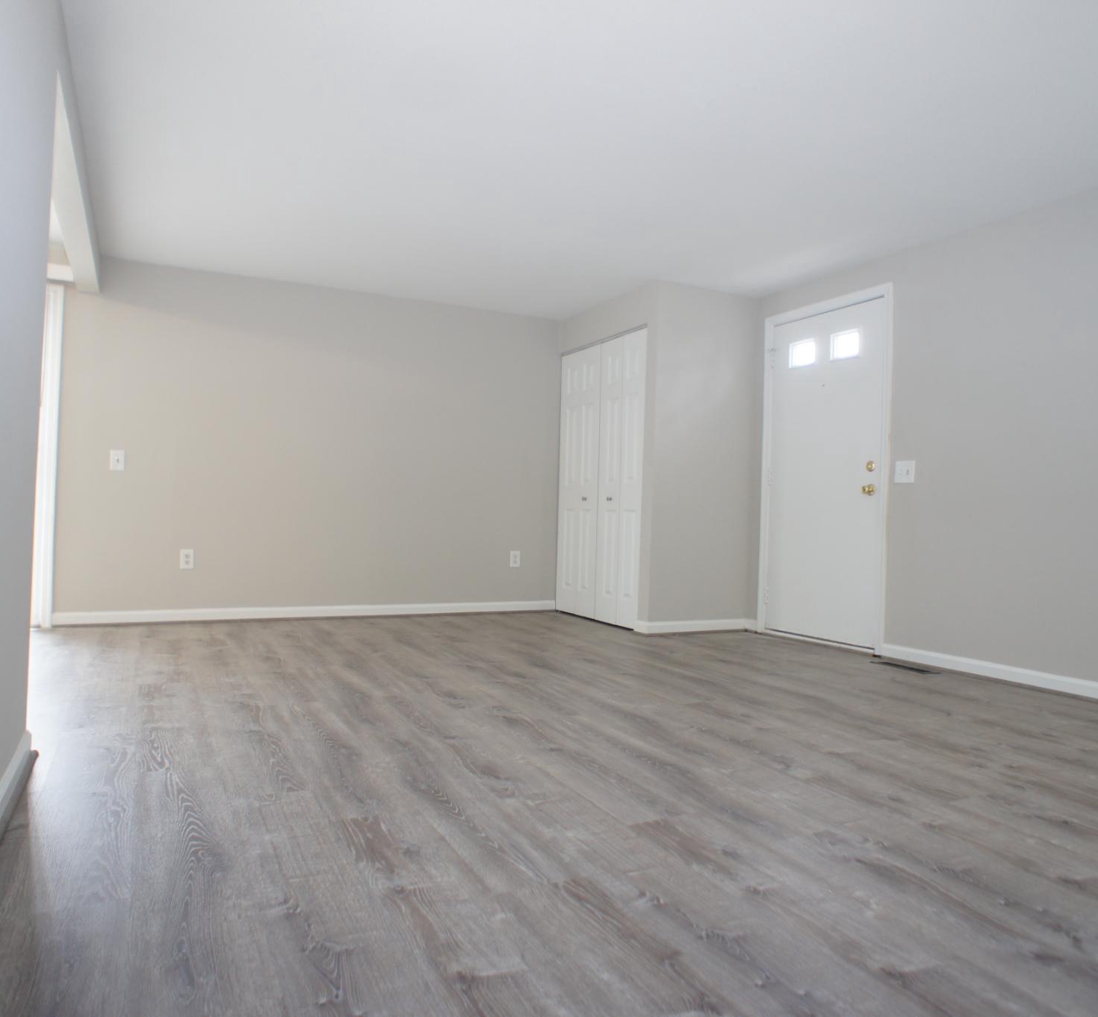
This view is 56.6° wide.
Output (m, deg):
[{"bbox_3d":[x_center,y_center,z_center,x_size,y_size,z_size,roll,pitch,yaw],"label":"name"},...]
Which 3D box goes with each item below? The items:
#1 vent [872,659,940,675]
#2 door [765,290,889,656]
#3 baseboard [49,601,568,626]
[{"bbox_3d":[1.825,0.814,5.223,0.100,0.012,0.380,2,-1,-22],"label":"vent"},{"bbox_3d":[1.669,-0.200,6.202,0.050,1.980,1.030,2,-1,-22],"label":"door"},{"bbox_3d":[-1.411,0.698,6.880,3.522,0.078,0.018,2,-1,-31],"label":"baseboard"}]

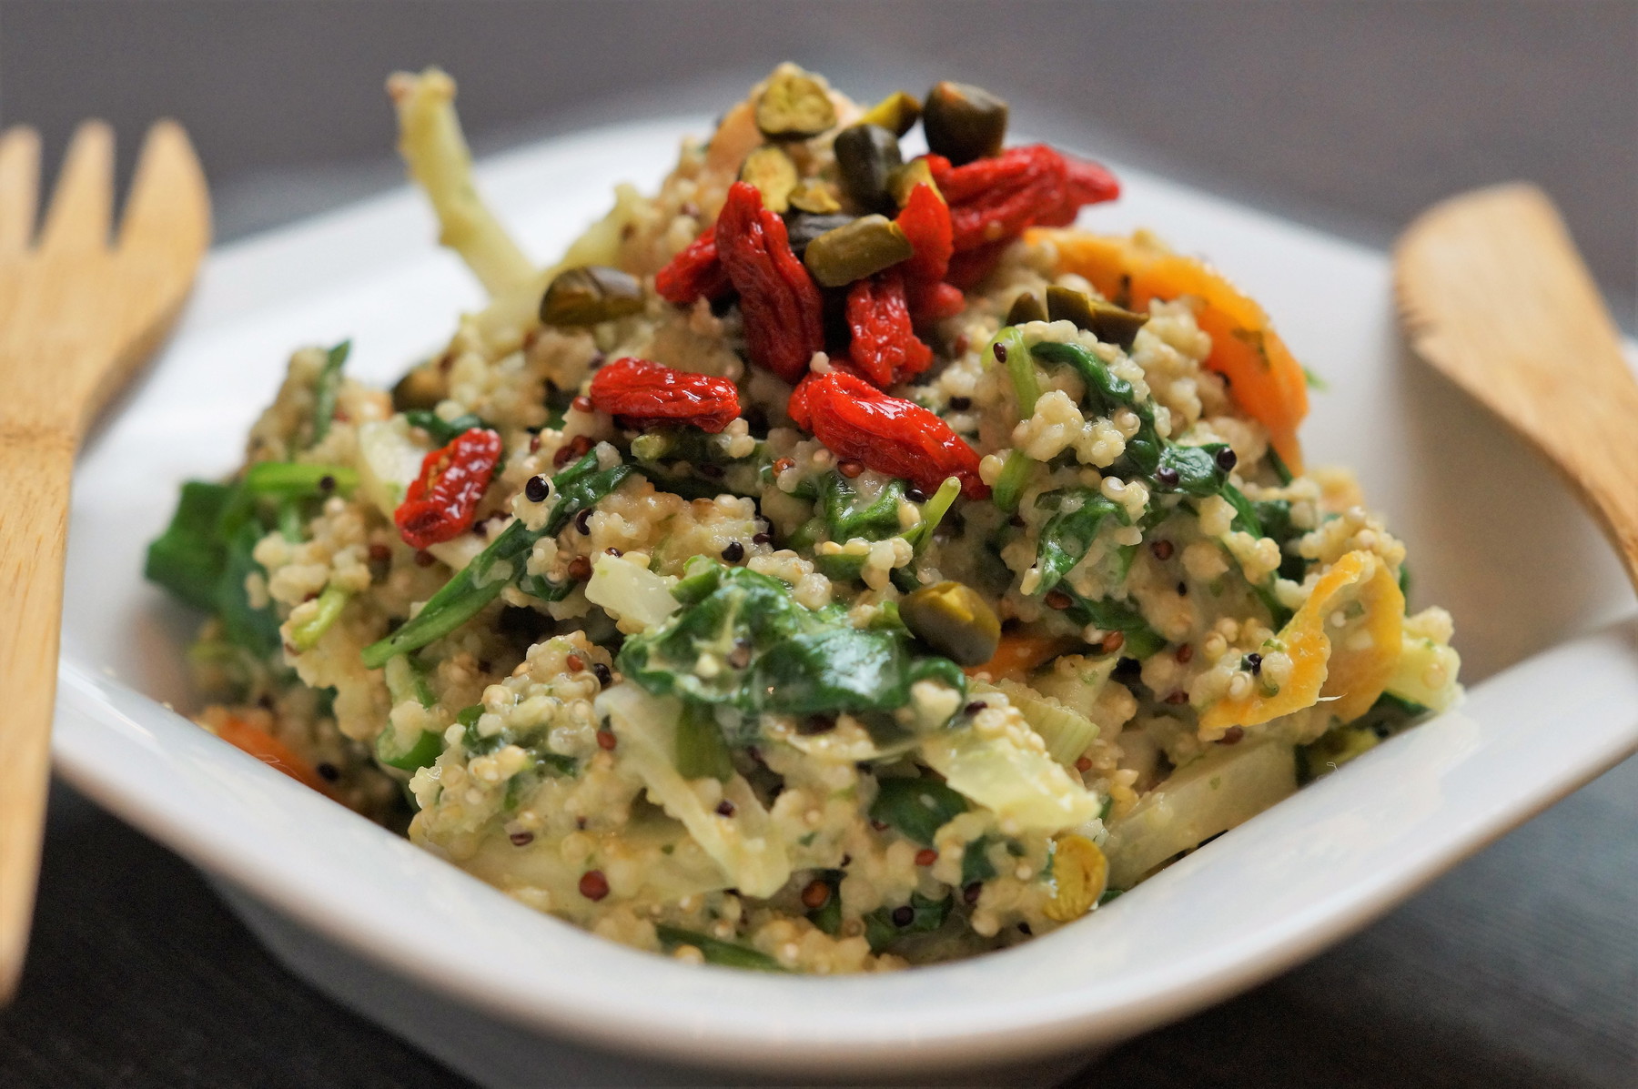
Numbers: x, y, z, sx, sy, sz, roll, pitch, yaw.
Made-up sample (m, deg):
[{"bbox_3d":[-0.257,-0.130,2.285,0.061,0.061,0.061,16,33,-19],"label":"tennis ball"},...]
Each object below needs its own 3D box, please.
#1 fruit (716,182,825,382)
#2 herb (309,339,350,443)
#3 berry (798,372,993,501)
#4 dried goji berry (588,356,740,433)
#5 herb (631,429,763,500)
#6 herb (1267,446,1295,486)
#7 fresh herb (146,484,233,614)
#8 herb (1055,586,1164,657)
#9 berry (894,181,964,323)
[{"bbox_3d":[-0.005,-0.027,0.356,0.008,0.021,0.007,-16,-7,8],"label":"fruit"},{"bbox_3d":[-0.056,-0.017,0.390,0.003,0.012,0.004,15,6,-8],"label":"herb"},{"bbox_3d":[0.008,-0.011,0.350,0.021,0.007,0.007,33,35,7],"label":"berry"},{"bbox_3d":[-0.016,-0.016,0.353,0.015,0.006,0.006,10,29,6],"label":"dried goji berry"},{"bbox_3d":[-0.013,-0.008,0.351,0.013,0.006,0.005,0,28,0],"label":"herb"},{"bbox_3d":[0.051,-0.009,0.377,0.002,0.004,0.002,-32,-6,16],"label":"herb"},{"bbox_3d":[-0.072,0.000,0.391,0.010,0.013,0.007,0,28,0],"label":"fresh herb"},{"bbox_3d":[0.030,0.008,0.351,0.013,0.004,0.004,31,35,9],"label":"herb"},{"bbox_3d":[0.012,-0.031,0.360,0.006,0.015,0.006,-7,0,4],"label":"berry"}]

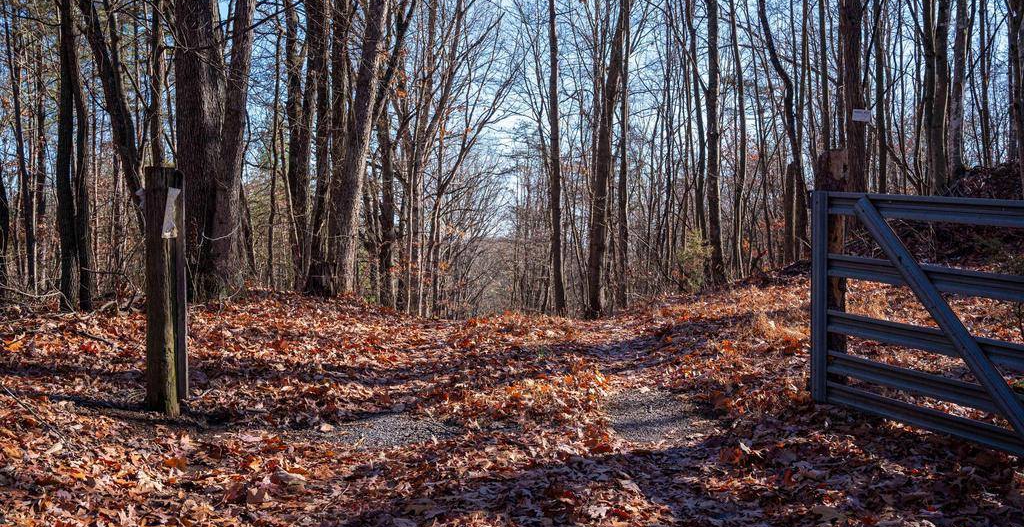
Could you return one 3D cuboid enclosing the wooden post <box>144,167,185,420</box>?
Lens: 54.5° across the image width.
[{"bbox_3d":[-2.144,0.169,6.100,0.180,1.520,0.180,0,2,-5],"label":"wooden post"}]

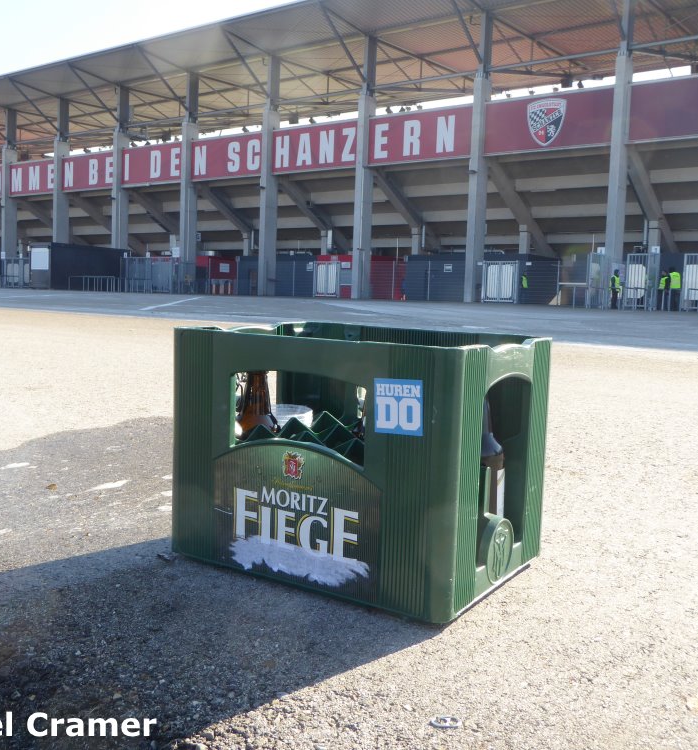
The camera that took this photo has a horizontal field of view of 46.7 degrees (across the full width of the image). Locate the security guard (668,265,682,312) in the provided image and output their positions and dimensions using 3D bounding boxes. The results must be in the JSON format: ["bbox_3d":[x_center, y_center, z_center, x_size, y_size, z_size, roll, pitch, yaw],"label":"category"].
[{"bbox_3d":[13.743,-3.617,34.100,0.520,1.810,0.360,0,6,-17],"label":"security guard"}]

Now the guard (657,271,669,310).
[{"bbox_3d":[14.010,-3.747,36.000,0.380,1.780,0.500,-2,6,-37],"label":"guard"}]

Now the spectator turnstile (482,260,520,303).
[{"bbox_3d":[8.420,-5.158,45.107,2.070,2.342,0.250,6,6,36],"label":"spectator turnstile"}]

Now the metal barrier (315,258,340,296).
[{"bbox_3d":[-1.455,-6.177,52.320,2.070,2.361,0.200,6,6,36],"label":"metal barrier"}]

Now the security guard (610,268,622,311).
[{"bbox_3d":[11.795,-3.784,35.800,0.360,1.770,0.520,4,6,22],"label":"security guard"}]

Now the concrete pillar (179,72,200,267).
[{"bbox_3d":[-11.606,-13.782,59.112,0.600,15.614,1.100,6,6,36],"label":"concrete pillar"}]

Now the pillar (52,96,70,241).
[{"bbox_3d":[-24.237,-15.190,68.331,0.600,15.915,1.100,6,6,36],"label":"pillar"}]

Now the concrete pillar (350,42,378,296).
[{"bbox_3d":[1.035,-12.660,49.867,0.600,15.888,1.100,6,6,36],"label":"concrete pillar"}]

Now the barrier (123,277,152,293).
[{"bbox_3d":[-14.539,-6.161,55.684,2.600,1.050,0.300,6,7,36],"label":"barrier"}]

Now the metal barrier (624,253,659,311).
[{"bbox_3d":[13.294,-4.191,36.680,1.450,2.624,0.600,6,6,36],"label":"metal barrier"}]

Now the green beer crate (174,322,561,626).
[{"bbox_3d":[0.018,0.093,1.070,0.400,0.295,0.293,5,6,31],"label":"green beer crate"}]

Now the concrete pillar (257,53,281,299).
[{"bbox_3d":[-4.856,-12.073,49.958,0.540,14.400,1.000,6,7,36],"label":"concrete pillar"}]

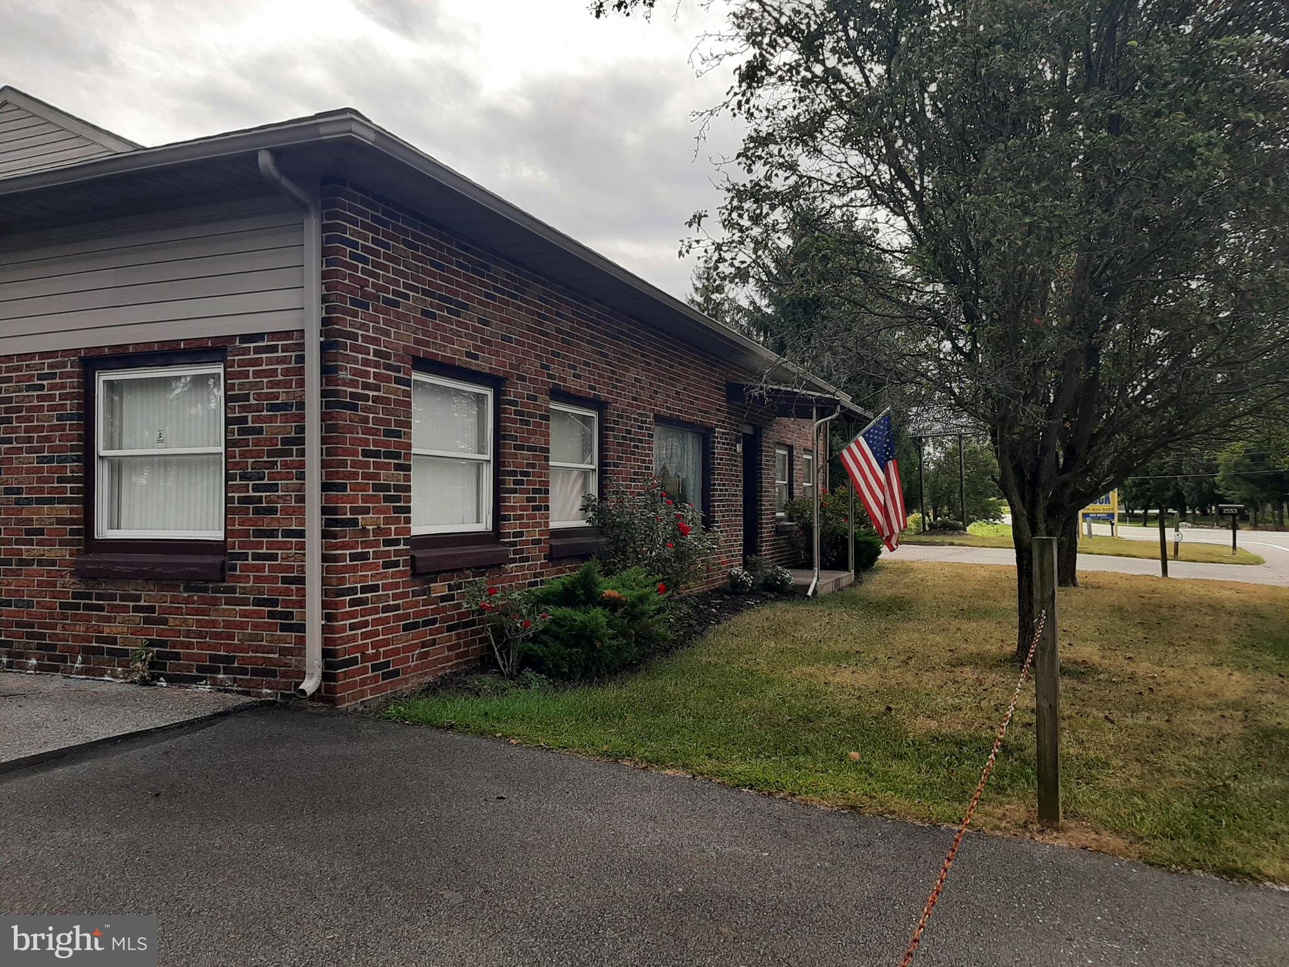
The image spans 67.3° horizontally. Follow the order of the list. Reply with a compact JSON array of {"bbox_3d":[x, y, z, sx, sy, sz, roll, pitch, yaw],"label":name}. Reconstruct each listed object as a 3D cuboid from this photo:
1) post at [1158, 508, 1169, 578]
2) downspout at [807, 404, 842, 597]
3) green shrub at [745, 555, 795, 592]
[{"bbox_3d":[8.365,0.954,15.600,0.093,1.120,0.093,-3,-1,26],"label":"post"},{"bbox_3d":[2.264,0.211,12.165,0.420,2.420,0.250,-1,-1,22],"label":"downspout"},{"bbox_3d":[1.548,1.123,12.000,0.550,0.480,0.550,-1,-1,22],"label":"green shrub"}]

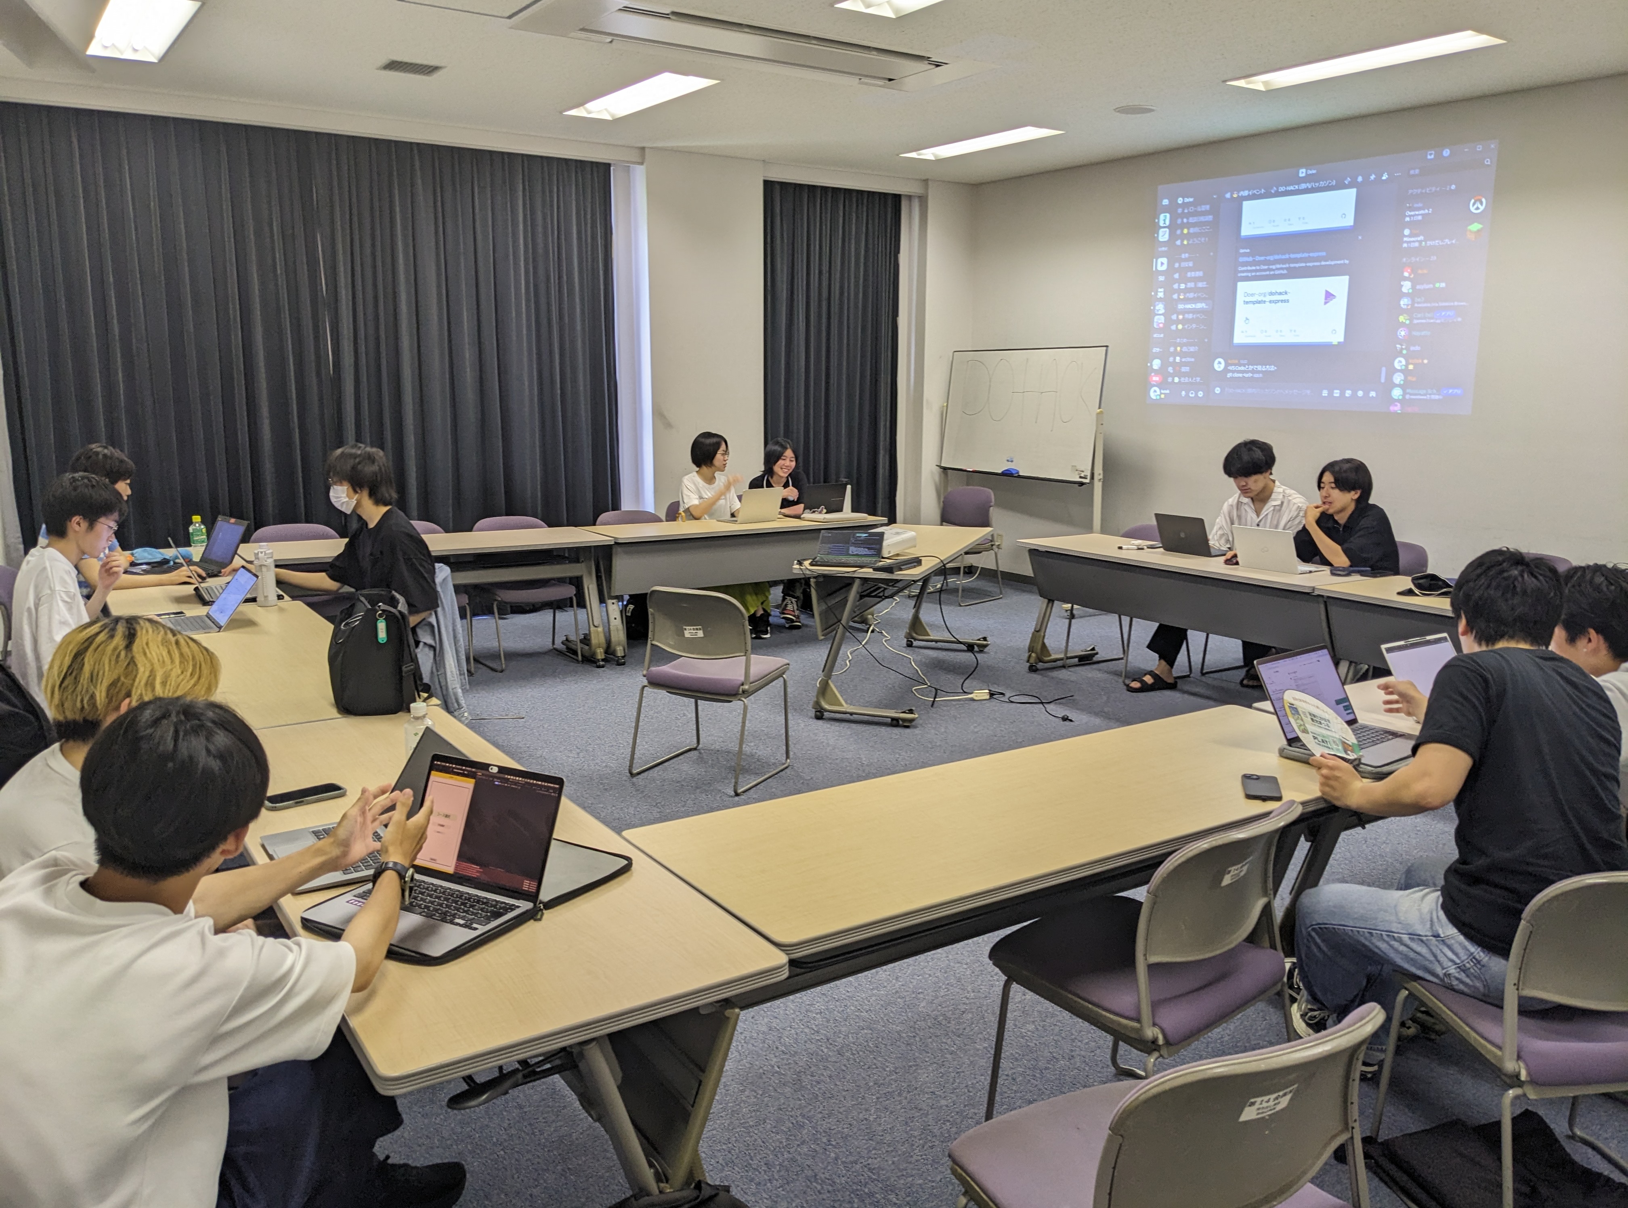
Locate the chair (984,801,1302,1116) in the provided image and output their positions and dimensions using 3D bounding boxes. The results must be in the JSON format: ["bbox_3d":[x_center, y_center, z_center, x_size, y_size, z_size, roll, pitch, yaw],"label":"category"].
[{"bbox_3d":[0.698,0.770,2.584,0.490,0.775,0.510,-9,14,-40],"label":"chair"}]

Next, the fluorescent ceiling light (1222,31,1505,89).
[{"bbox_3d":[2.463,-2.468,5.746,0.310,0.070,1.220,-7,13,-33],"label":"fluorescent ceiling light"}]

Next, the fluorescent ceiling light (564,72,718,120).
[{"bbox_3d":[-0.939,-2.718,6.749,0.320,0.080,1.270,-6,13,-33],"label":"fluorescent ceiling light"}]

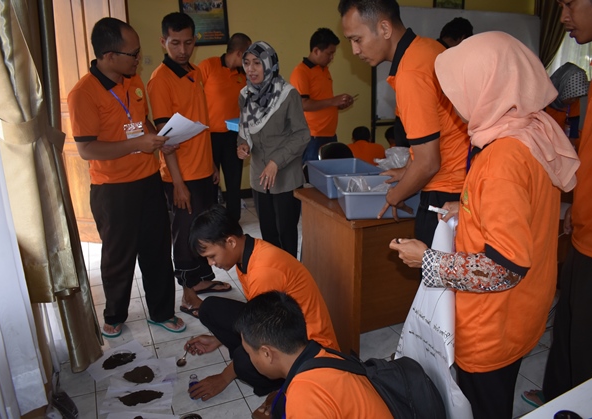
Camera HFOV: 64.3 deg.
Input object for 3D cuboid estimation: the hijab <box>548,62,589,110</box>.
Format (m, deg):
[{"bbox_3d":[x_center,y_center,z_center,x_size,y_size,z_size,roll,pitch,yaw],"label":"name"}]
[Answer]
[{"bbox_3d":[1.620,-0.731,2.800,0.230,0.300,0.250,2,16,9],"label":"hijab"}]

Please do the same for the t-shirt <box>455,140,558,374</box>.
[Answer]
[{"bbox_3d":[0.609,0.097,1.384,0.300,0.690,0.450,3,17,11],"label":"t-shirt"}]

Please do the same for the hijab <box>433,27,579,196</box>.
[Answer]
[{"bbox_3d":[0.518,-0.241,1.160,0.335,0.385,0.270,8,18,28],"label":"hijab"}]

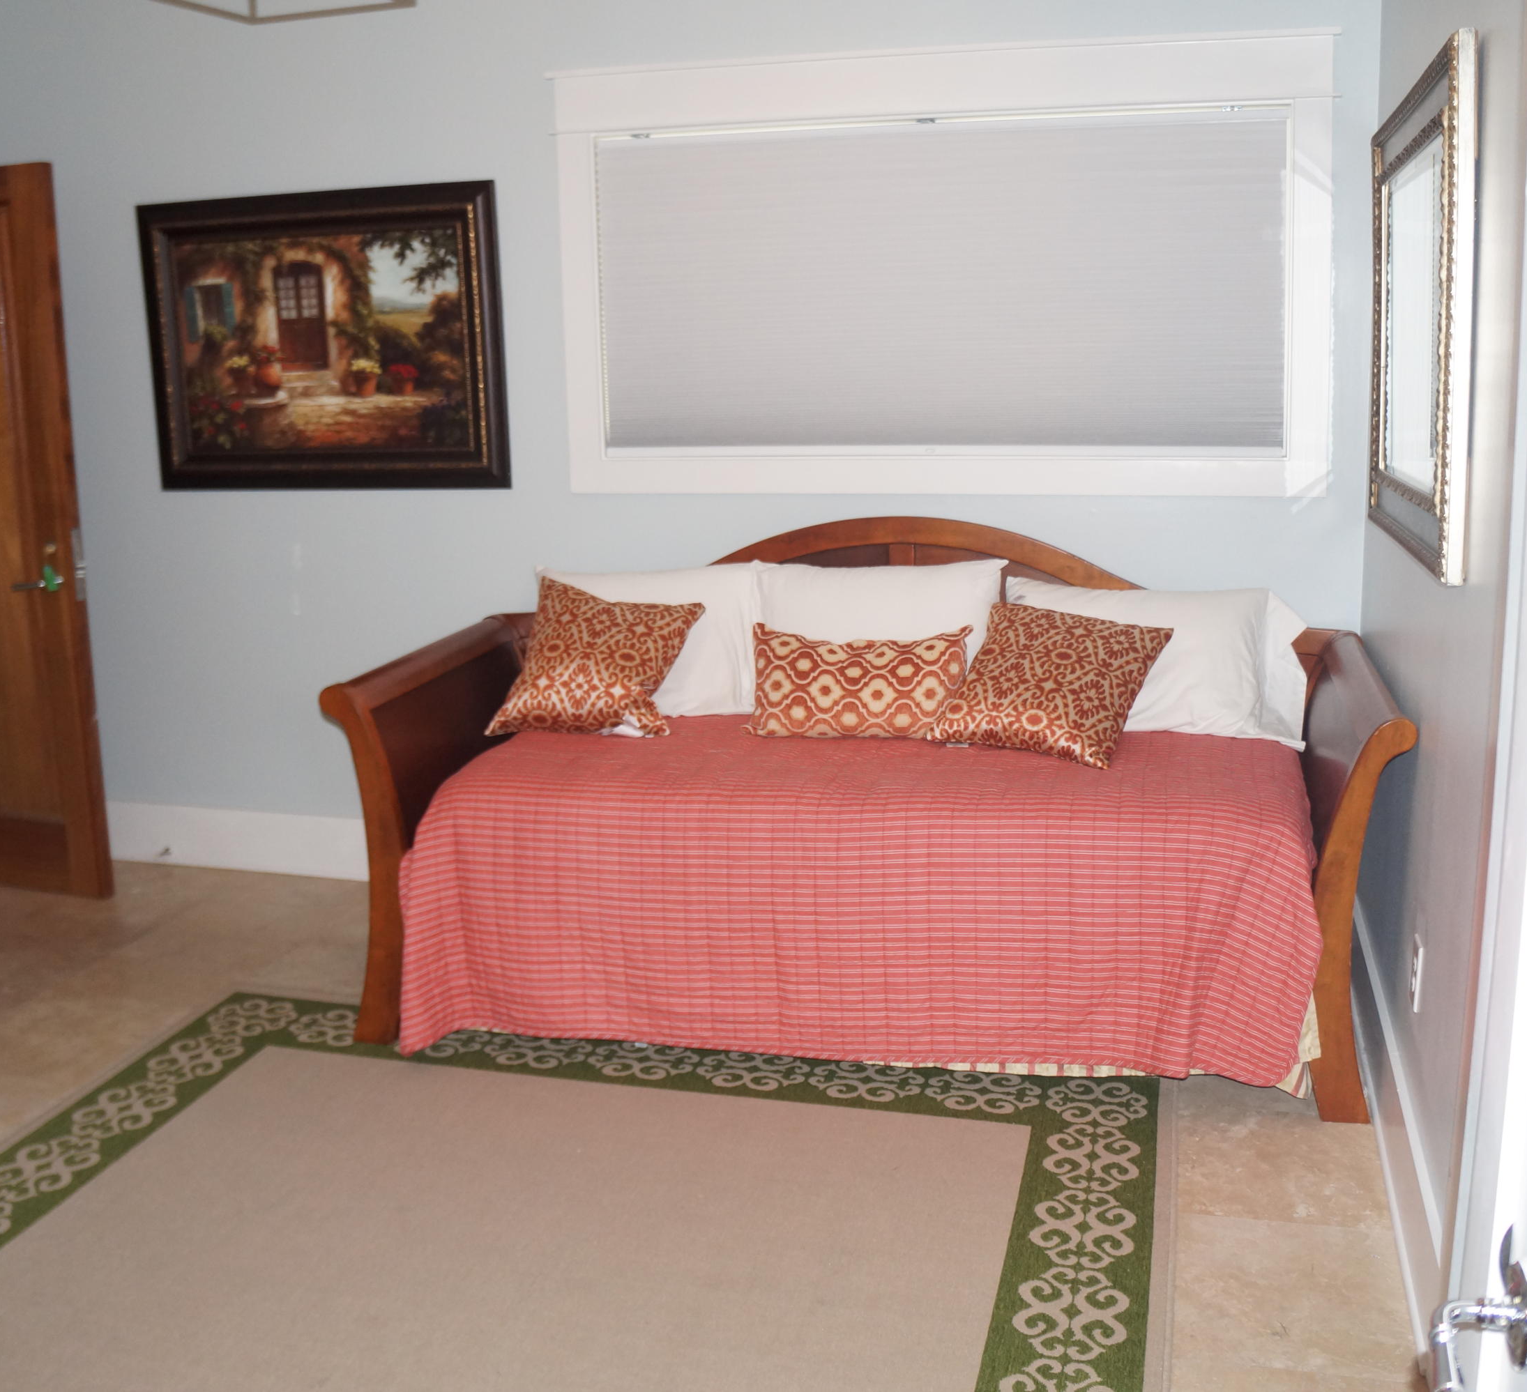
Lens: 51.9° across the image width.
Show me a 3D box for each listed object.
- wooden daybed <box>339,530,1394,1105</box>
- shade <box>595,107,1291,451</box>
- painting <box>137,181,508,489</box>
[{"bbox_3d":[0.247,0.172,3.644,2.240,1.101,1.031,2,11,16],"label":"wooden daybed"},{"bbox_3d":[0.414,-1.025,3.948,1.744,0.820,0.045,2,11,16],"label":"shade"},{"bbox_3d":[-1.242,-0.989,4.381,1.125,0.815,0.045,2,11,16],"label":"painting"}]

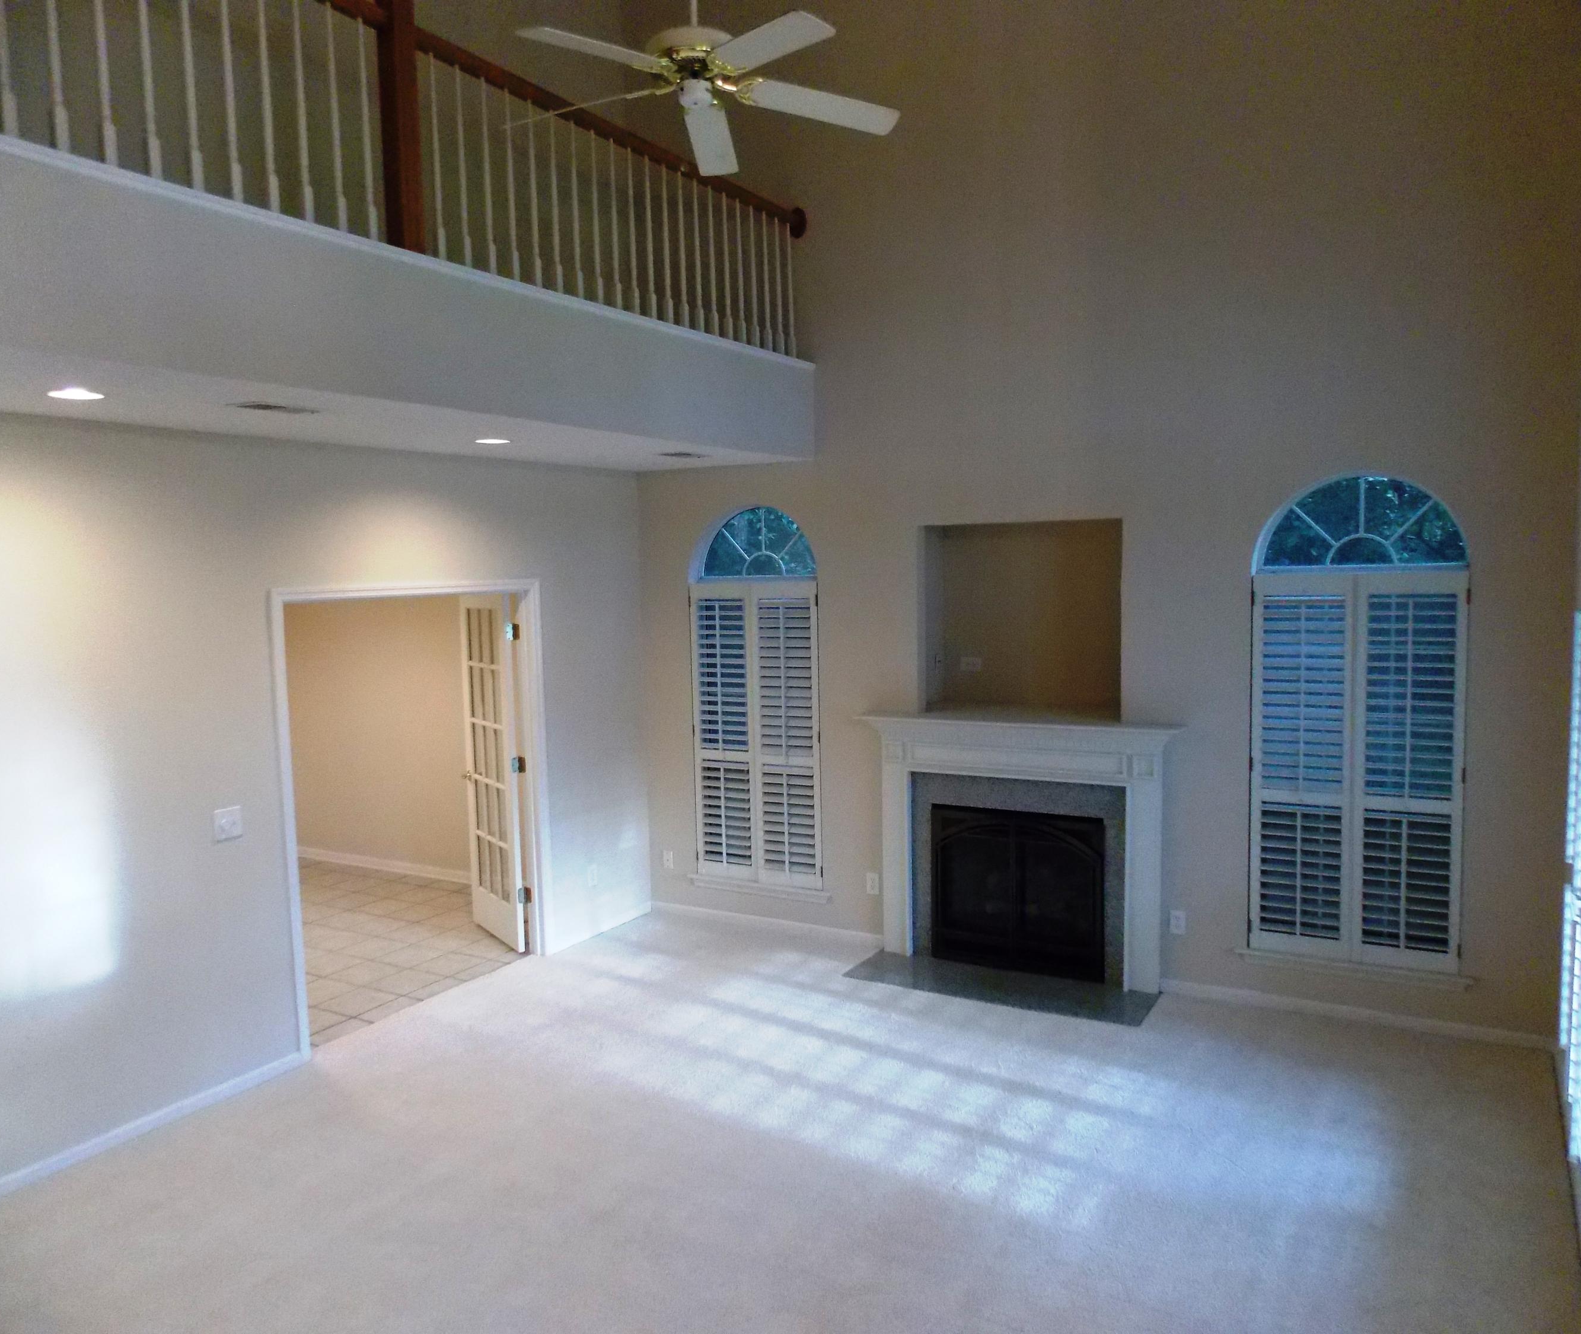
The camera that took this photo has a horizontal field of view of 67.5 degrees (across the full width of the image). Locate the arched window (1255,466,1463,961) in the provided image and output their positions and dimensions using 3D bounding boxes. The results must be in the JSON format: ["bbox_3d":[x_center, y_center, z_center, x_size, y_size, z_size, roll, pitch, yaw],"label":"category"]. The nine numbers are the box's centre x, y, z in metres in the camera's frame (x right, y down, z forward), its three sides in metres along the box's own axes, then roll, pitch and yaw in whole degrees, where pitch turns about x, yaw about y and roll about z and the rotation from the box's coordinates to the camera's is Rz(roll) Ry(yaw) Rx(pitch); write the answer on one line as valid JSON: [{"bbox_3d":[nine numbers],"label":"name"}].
[{"bbox_3d":[2.592,0.244,5.426,0.881,2.225,0.150,1,6,30],"label":"arched window"}]

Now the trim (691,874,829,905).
[{"bbox_3d":[-0.186,1.315,7.030,0.965,0.064,0.050,1,6,30],"label":"trim"}]

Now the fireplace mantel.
[{"bbox_3d":[1.153,0.937,6.127,1.690,1.346,0.210,1,6,30],"label":"fireplace mantel"}]

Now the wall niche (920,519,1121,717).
[{"bbox_3d":[1.262,-0.257,6.276,1.080,1.007,0.360,1,6,30],"label":"wall niche"}]

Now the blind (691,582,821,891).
[{"bbox_3d":[-0.199,0.398,6.992,0.866,1.786,0.050,1,6,30],"label":"blind"}]

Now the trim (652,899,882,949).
[{"bbox_3d":[-0.182,1.535,7.068,1.613,0.065,0.018,1,6,30],"label":"trim"}]

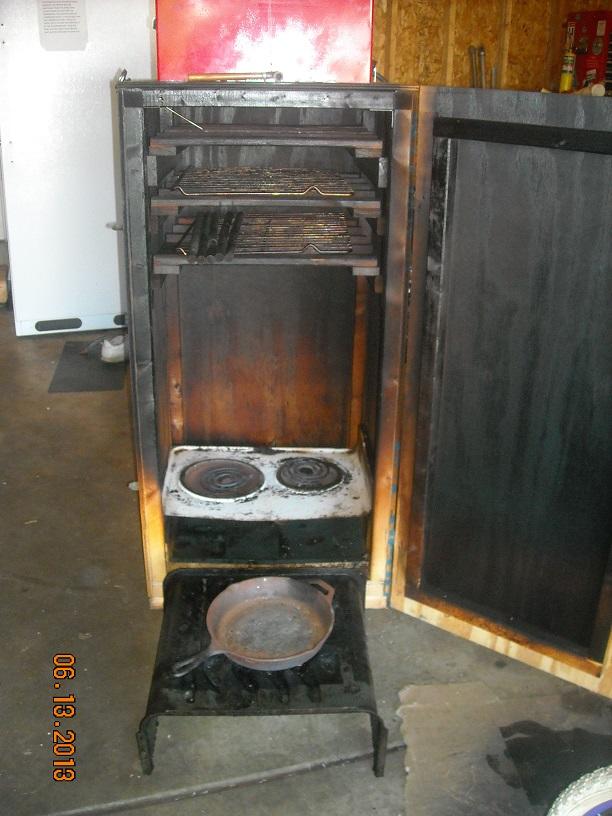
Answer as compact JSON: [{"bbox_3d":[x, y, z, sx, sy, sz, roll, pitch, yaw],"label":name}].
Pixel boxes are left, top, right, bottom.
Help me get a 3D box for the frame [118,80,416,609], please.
[{"bbox_3d":[-0.097,-0.178,2.169,0.607,1.240,0.610,0,21,-3],"label":"frame"}]

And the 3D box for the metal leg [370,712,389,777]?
[{"bbox_3d":[0.141,0.645,1.579,0.033,0.150,0.030,0,21,-3],"label":"metal leg"}]

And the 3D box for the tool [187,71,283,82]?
[{"bbox_3d":[-0.165,-0.764,1.904,0.222,0.027,0.035,0,21,-3],"label":"tool"}]

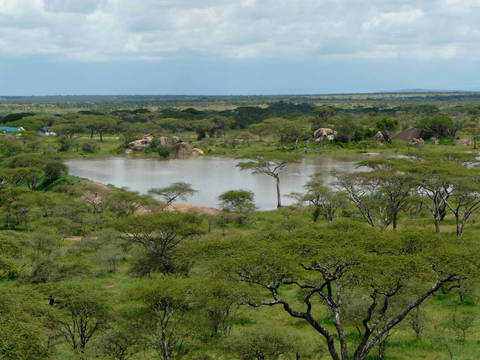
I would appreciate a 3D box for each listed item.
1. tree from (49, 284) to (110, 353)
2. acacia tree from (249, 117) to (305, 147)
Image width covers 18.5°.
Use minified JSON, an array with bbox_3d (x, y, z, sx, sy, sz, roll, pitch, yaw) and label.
[{"bbox_3d":[-10.609,9.071,96.932,4.090,4.650,3.890,-1,3,-6],"label":"tree"},{"bbox_3d":[11.787,-15.676,475.145,18.110,9.700,14.490,0,3,1],"label":"acacia tree"}]

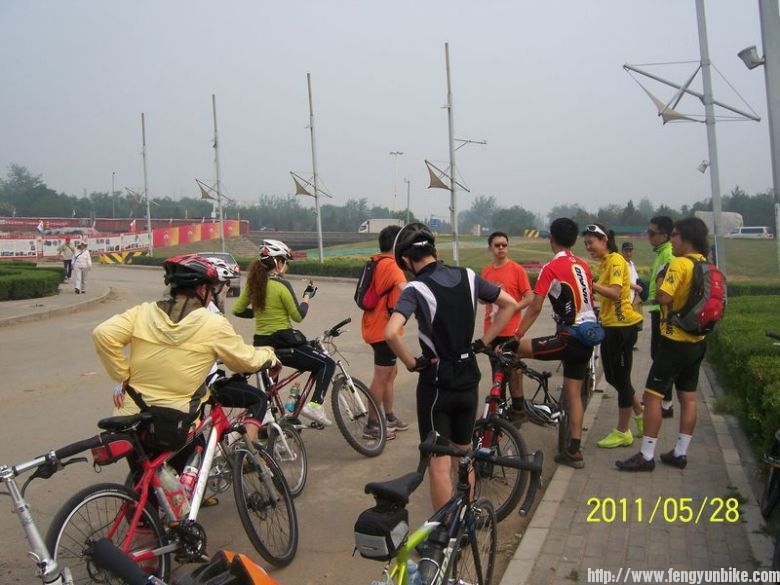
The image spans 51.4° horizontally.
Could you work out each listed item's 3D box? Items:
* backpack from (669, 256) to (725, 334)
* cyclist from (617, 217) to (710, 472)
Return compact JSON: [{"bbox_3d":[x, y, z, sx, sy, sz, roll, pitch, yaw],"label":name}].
[{"bbox_3d":[2.144,0.021,5.620,0.280,0.530,0.320,1,4,30],"label":"backpack"},{"bbox_3d":[1.916,0.356,5.661,0.520,1.740,0.460,-6,5,-43],"label":"cyclist"}]

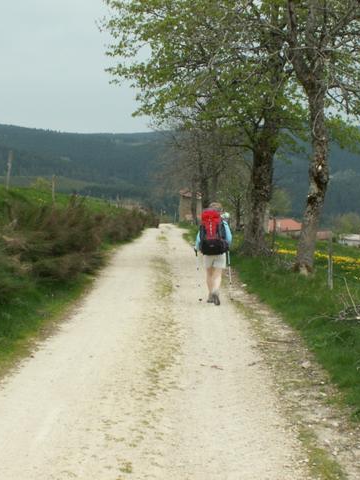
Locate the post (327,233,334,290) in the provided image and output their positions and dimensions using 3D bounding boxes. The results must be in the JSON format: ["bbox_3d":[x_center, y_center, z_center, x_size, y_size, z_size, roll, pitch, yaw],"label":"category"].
[{"bbox_3d":[2.928,0.429,17.300,0.100,1.130,0.100,0,2,0],"label":"post"}]

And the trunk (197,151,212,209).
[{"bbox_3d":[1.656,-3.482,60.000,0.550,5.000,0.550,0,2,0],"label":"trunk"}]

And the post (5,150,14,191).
[{"bbox_3d":[-4.899,-1.968,25.500,0.120,1.200,0.120,5,2,0],"label":"post"}]

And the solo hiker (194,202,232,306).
[{"bbox_3d":[0.547,0.235,14.700,0.600,1.690,0.600,0,2,-1],"label":"solo hiker"}]

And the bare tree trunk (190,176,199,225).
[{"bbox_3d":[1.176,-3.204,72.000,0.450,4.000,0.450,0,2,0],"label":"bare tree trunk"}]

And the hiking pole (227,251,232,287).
[{"bbox_3d":[0.831,0.542,14.800,0.050,0.950,0.050,-3,2,0],"label":"hiking pole"}]

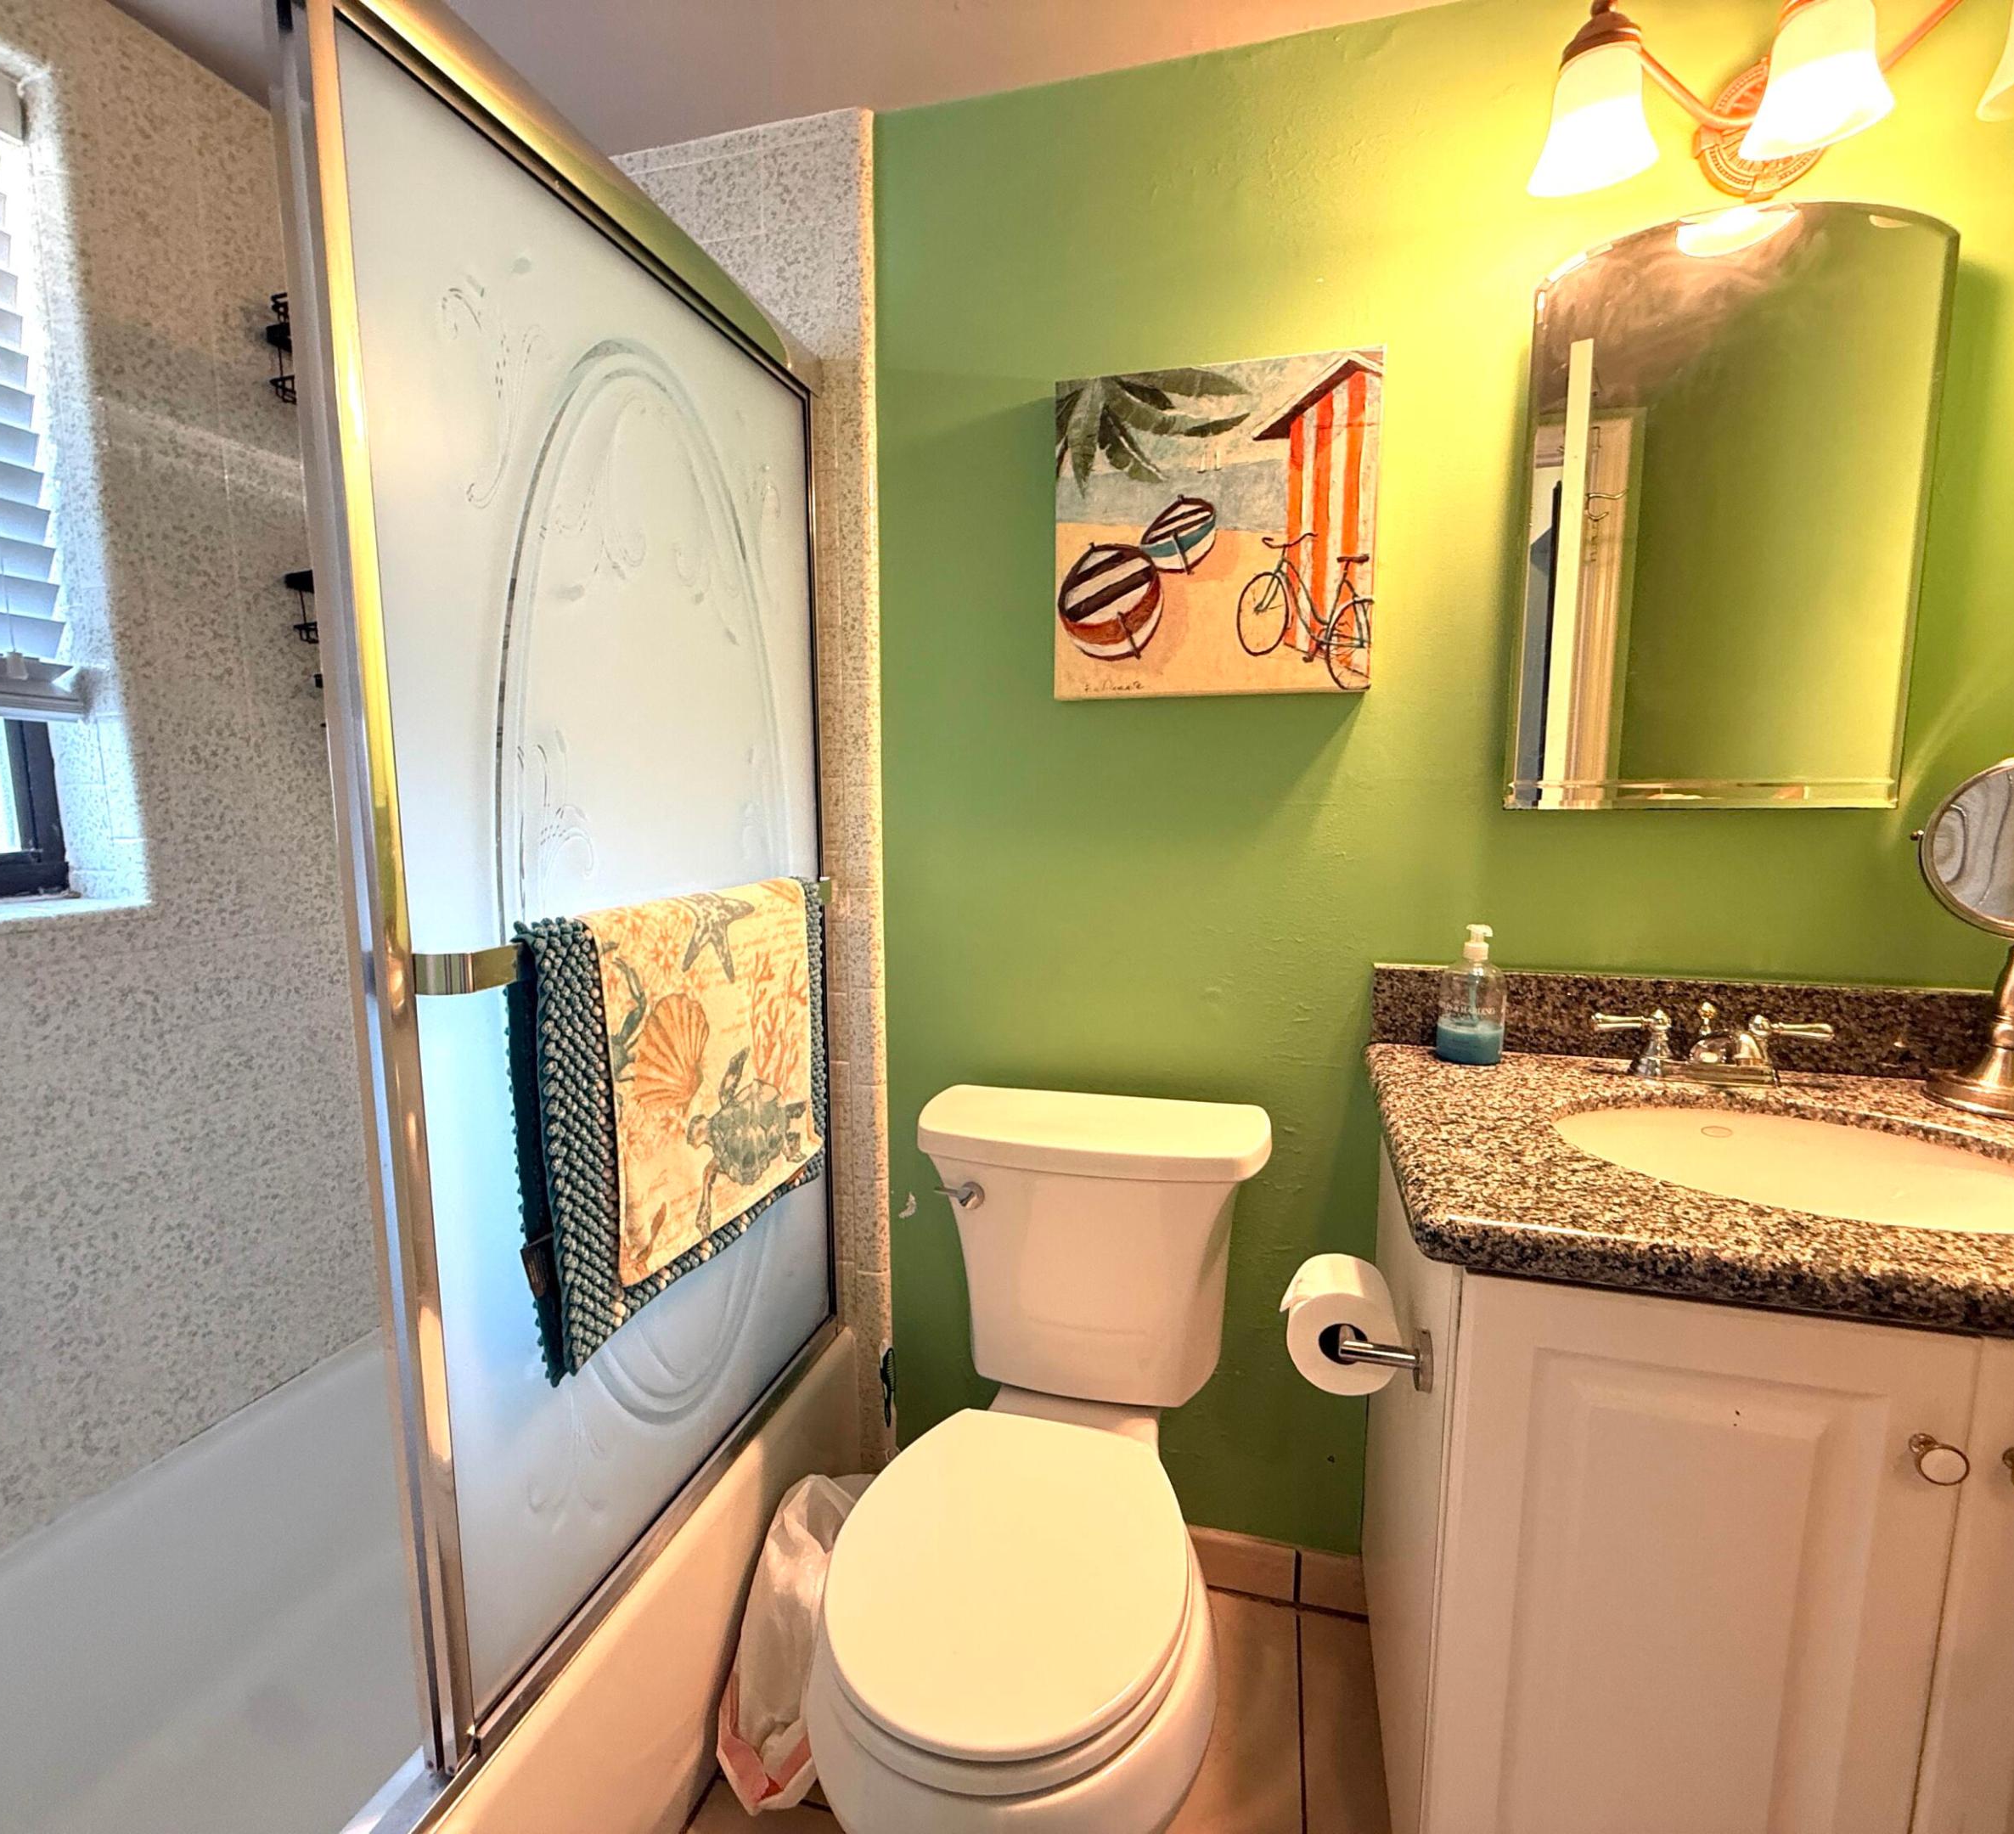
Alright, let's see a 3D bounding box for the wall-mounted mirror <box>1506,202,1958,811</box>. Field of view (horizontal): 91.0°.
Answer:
[{"bbox_3d":[0.819,-0.460,1.148,0.406,0.662,0.028,2,8,15],"label":"wall-mounted mirror"}]

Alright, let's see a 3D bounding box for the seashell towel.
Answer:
[{"bbox_3d":[-0.340,0.185,1.130,0.062,0.420,0.540,2,8,15],"label":"seashell towel"}]

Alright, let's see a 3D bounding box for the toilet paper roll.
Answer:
[{"bbox_3d":[0.375,0.455,1.110,0.117,0.117,0.100,2,8,15],"label":"toilet paper roll"}]

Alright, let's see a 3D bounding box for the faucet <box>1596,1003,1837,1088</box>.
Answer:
[{"bbox_3d":[0.801,0.150,1.108,0.243,0.088,0.155,2,8,15],"label":"faucet"}]

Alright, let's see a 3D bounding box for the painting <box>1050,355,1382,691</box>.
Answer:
[{"bbox_3d":[0.266,-0.494,1.291,0.404,0.407,0.038,2,8,15],"label":"painting"}]

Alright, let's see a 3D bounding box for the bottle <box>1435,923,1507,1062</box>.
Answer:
[{"bbox_3d":[0.581,0.094,1.230,0.073,0.168,0.073,-6,9,-40],"label":"bottle"}]

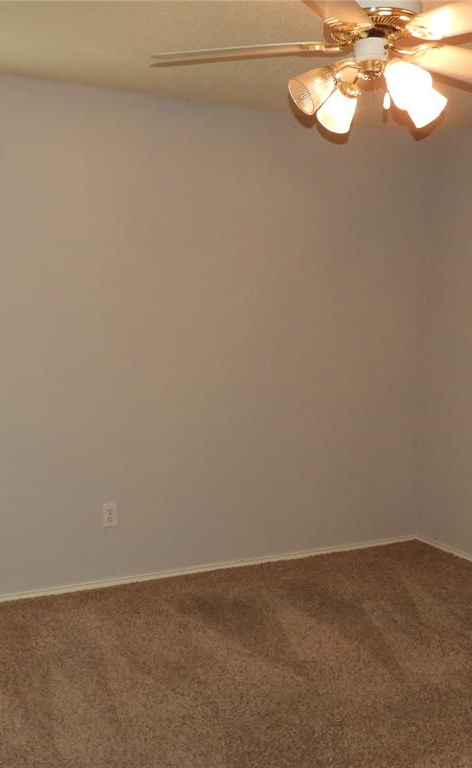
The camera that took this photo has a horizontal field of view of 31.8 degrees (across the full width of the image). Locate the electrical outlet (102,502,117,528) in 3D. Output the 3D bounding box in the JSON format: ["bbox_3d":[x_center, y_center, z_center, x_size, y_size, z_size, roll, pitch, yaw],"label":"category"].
[{"bbox_3d":[-0.624,0.656,4.114,0.073,0.118,0.010,-2,6,-28],"label":"electrical outlet"}]

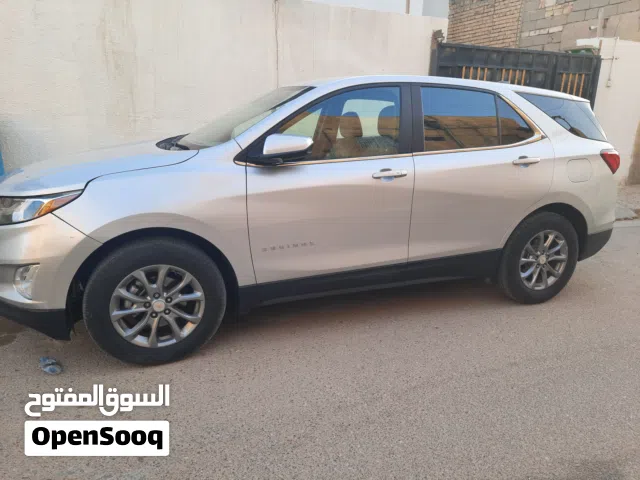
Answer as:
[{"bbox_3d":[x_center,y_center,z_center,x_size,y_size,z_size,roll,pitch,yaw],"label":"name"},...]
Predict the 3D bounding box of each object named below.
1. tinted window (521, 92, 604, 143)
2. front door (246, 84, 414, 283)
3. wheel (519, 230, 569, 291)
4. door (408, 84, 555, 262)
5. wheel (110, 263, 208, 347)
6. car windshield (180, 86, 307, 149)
[{"bbox_3d":[1.821,-0.912,3.300,0.880,0.350,0.100,-6,-4,-26],"label":"tinted window"},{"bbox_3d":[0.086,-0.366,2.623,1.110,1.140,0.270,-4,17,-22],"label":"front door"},{"bbox_3d":[1.654,0.134,3.404,0.465,0.465,0.180,-4,17,-22],"label":"wheel"},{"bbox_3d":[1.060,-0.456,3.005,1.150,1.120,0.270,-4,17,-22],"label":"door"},{"bbox_3d":[-0.872,0.328,2.401,0.465,0.465,0.180,-4,17,-22],"label":"wheel"},{"bbox_3d":[-0.612,-0.849,3.062,0.840,0.110,1.420,-34,26,-10],"label":"car windshield"}]

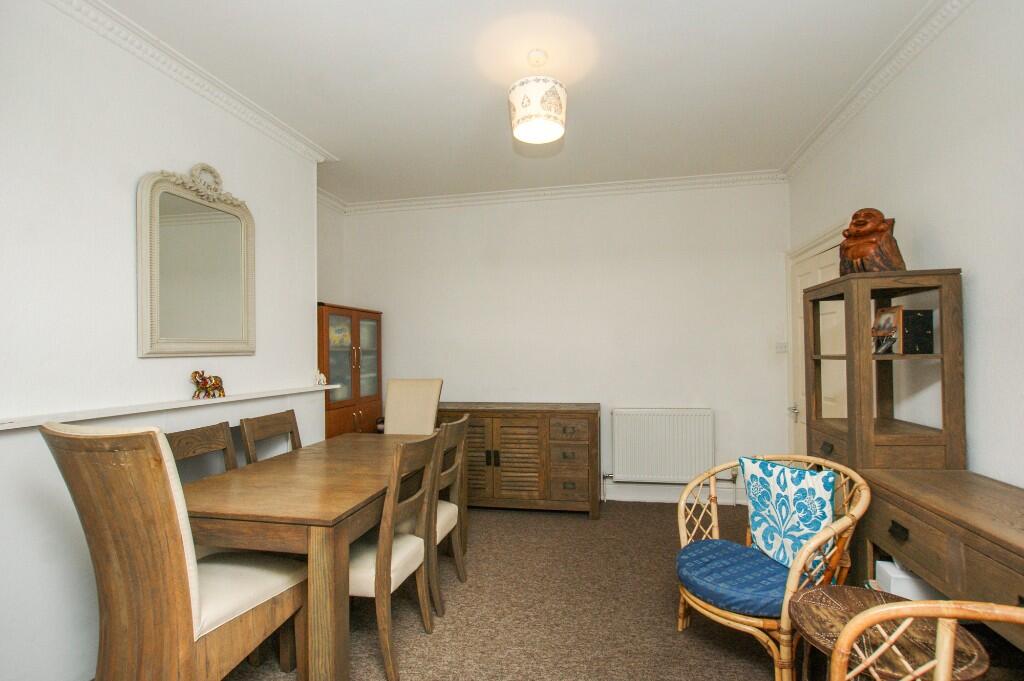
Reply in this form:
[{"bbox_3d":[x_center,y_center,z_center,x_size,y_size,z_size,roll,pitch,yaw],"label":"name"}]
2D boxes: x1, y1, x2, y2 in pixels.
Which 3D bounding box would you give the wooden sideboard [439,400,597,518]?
[{"bbox_3d":[0.035,0.977,3.621,1.384,0.837,0.419,-1,-2,9],"label":"wooden sideboard"}]

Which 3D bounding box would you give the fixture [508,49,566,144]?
[{"bbox_3d":[0.125,-1.227,2.108,0.280,0.382,0.280,0,-2,0],"label":"fixture"}]

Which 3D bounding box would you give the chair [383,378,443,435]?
[{"bbox_3d":[-0.791,0.835,3.047,0.475,1.103,0.620,-1,-2,8],"label":"chair"}]

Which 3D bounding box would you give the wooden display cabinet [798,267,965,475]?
[{"bbox_3d":[1.694,0.526,1.998,0.377,1.630,0.436,-1,-2,10],"label":"wooden display cabinet"}]

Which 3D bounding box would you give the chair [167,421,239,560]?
[{"bbox_3d":[-1.266,0.891,1.994,0.536,0.941,0.415,-1,-2,10],"label":"chair"}]

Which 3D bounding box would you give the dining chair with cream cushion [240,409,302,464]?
[{"bbox_3d":[-1.186,0.903,2.448,0.536,0.941,0.415,-1,-2,10],"label":"dining chair with cream cushion"}]

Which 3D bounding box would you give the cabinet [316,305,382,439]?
[{"bbox_3d":[-1.472,0.573,3.572,0.380,1.663,0.823,-1,-2,12],"label":"cabinet"}]

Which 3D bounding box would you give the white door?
[{"bbox_3d":[2.151,0.377,2.963,0.045,1.973,0.770,-1,-2,13],"label":"white door"}]

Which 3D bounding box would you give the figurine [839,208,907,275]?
[{"bbox_3d":[1.705,-0.444,2.020,0.180,0.310,0.210,0,-2,-10],"label":"figurine"}]

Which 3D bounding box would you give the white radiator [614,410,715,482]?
[{"bbox_3d":[1.265,0.887,3.573,0.805,0.621,0.080,-1,-2,9],"label":"white radiator"}]

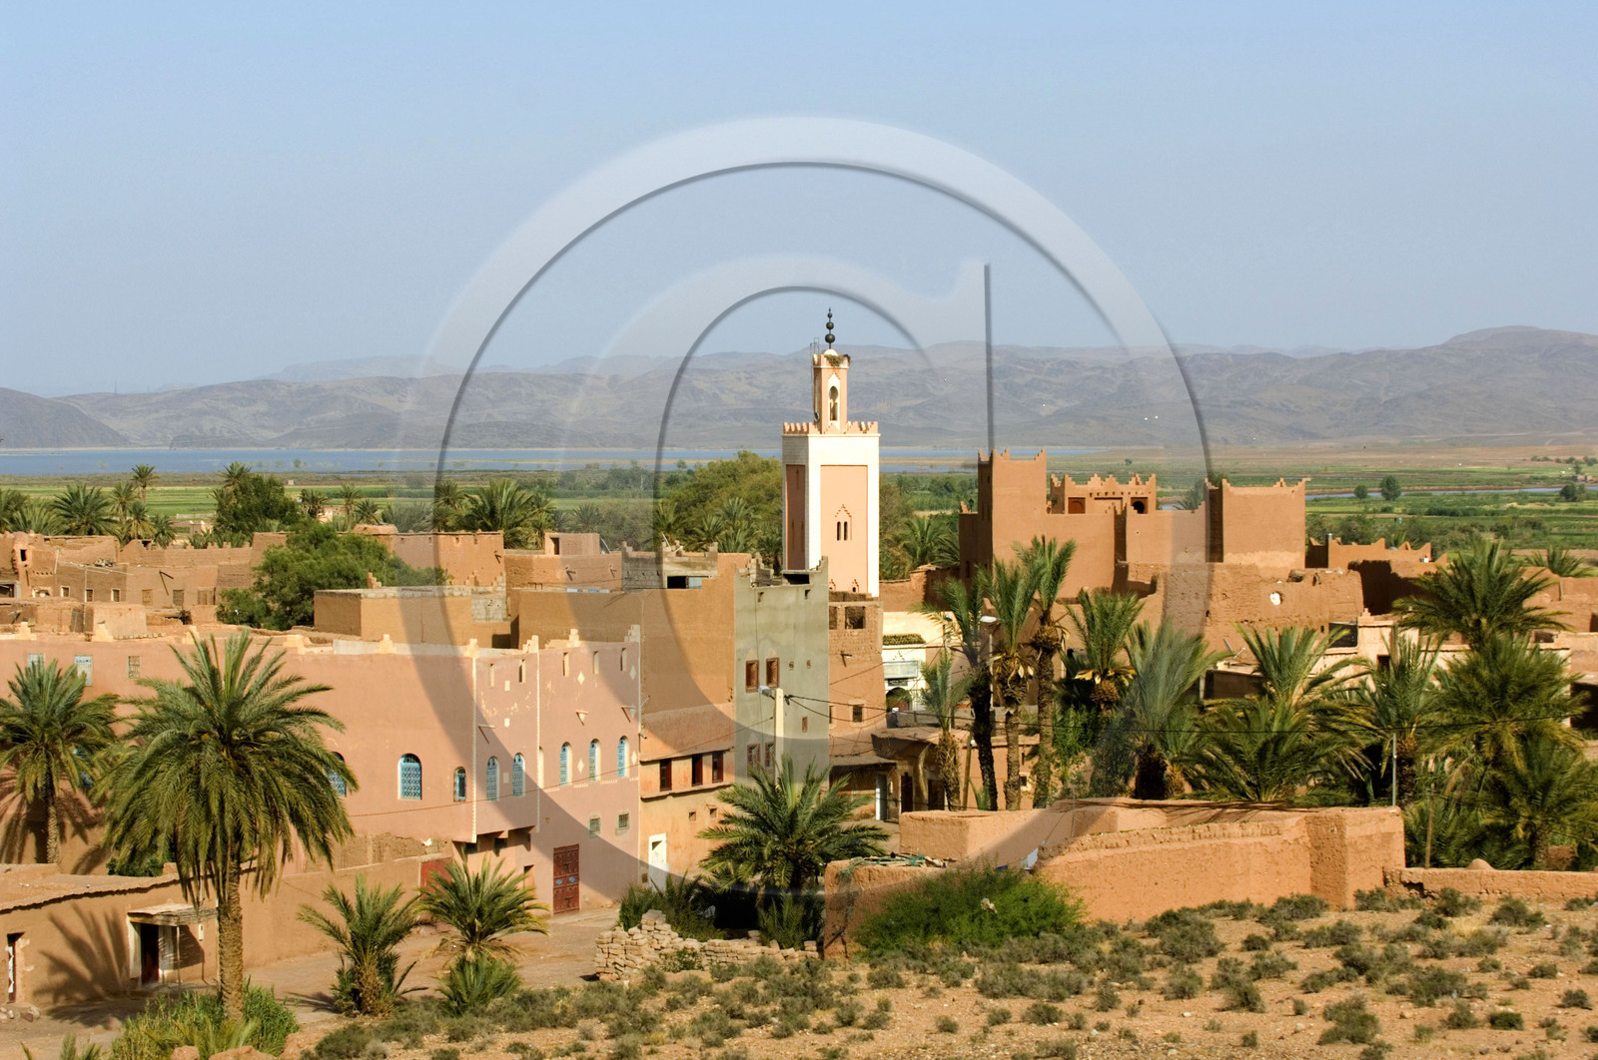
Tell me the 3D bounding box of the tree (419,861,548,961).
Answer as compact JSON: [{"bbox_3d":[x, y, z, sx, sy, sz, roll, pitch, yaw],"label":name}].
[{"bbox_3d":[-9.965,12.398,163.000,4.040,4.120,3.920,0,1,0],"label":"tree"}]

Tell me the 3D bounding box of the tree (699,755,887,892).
[{"bbox_3d":[-0.203,11.050,187.000,6.750,5.850,6.550,0,1,0],"label":"tree"}]

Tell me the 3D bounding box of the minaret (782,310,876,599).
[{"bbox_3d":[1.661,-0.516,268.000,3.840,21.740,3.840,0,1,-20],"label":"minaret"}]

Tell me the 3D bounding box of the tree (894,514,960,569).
[{"bbox_3d":[8.961,3.646,365.000,5.010,9.490,4.860,0,1,0],"label":"tree"}]

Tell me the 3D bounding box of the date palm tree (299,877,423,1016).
[{"bbox_3d":[-13.302,12.565,157.000,3.700,4.250,3.600,0,1,0],"label":"date palm tree"}]

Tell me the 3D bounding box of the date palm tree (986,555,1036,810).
[{"bbox_3d":[9.466,7.390,230.000,2.380,12.180,2.310,0,1,0],"label":"date palm tree"}]

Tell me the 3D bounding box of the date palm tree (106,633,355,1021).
[{"bbox_3d":[-17.048,8.926,155.500,7.400,11.600,7.300,0,1,0],"label":"date palm tree"}]

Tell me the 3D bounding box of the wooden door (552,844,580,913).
[{"bbox_3d":[-8.484,12.737,189.000,0.150,2.450,2.100,0,1,24],"label":"wooden door"}]

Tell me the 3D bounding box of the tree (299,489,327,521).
[{"bbox_3d":[-82.499,-2.735,880.089,4.800,8.300,4.800,0,1,0],"label":"tree"}]

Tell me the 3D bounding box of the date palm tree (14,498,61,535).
[{"bbox_3d":[-86.554,0.878,590.097,5.500,9.000,5.500,0,1,0],"label":"date palm tree"}]

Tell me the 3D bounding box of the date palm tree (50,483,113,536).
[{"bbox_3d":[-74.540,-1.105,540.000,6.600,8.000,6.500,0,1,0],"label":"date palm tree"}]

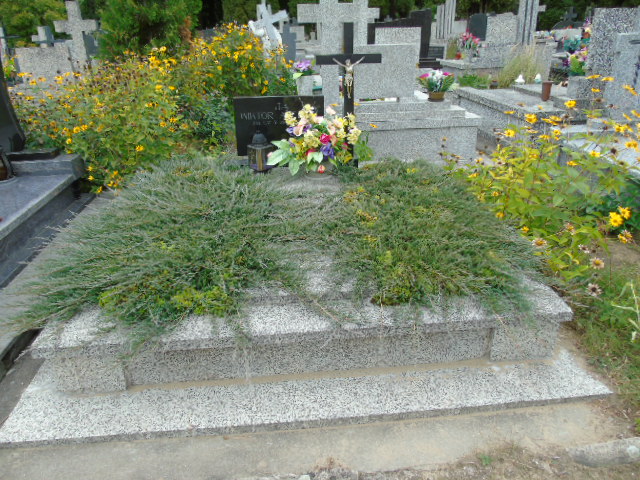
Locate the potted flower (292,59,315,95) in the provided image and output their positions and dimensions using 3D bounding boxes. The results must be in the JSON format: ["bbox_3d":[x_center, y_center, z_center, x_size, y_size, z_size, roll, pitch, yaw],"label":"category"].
[{"bbox_3d":[-0.167,-1.678,4.900,0.240,0.460,0.220,-3,26,-4],"label":"potted flower"}]

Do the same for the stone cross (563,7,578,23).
[{"bbox_3d":[5.962,-5.367,11.000,0.350,0.370,0.100,-3,26,-4],"label":"stone cross"}]

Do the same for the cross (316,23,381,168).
[{"bbox_3d":[0.220,-1.024,3.373,0.451,1.020,0.080,-3,26,-4],"label":"cross"}]

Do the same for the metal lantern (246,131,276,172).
[{"bbox_3d":[-0.453,-0.680,3.512,0.201,0.303,0.201,-3,26,-4],"label":"metal lantern"}]

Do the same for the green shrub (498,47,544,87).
[{"bbox_3d":[2.912,-2.493,6.844,0.600,0.660,0.520,-3,26,-4],"label":"green shrub"}]

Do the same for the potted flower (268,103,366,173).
[{"bbox_3d":[-0.033,-0.726,3.370,0.630,0.460,0.400,-3,26,-4],"label":"potted flower"}]

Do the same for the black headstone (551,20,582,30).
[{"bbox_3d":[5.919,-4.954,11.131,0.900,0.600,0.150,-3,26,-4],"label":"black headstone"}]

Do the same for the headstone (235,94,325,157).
[{"bbox_3d":[-0.315,-0.881,3.582,0.697,0.454,0.070,-3,26,-4],"label":"headstone"}]

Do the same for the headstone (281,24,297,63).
[{"bbox_3d":[-0.690,-3.760,9.000,0.480,0.850,0.130,-4,20,-5],"label":"headstone"}]

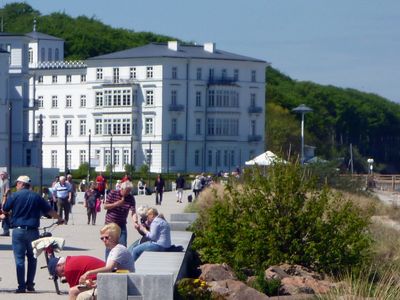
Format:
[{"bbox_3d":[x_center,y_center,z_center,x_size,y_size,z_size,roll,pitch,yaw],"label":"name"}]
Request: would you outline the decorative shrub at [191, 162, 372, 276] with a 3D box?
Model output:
[{"bbox_3d":[1.438,1.218,22.300,3.150,1.970,2.700,0,-1,0],"label":"decorative shrub"}]

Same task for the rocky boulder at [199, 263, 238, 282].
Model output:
[{"bbox_3d":[0.298,1.969,20.100,0.660,0.380,0.550,0,-1,0],"label":"rocky boulder"}]

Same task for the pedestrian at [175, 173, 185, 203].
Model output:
[{"bbox_3d":[-1.228,2.370,75.500,0.530,1.780,0.380,0,-1,0],"label":"pedestrian"}]

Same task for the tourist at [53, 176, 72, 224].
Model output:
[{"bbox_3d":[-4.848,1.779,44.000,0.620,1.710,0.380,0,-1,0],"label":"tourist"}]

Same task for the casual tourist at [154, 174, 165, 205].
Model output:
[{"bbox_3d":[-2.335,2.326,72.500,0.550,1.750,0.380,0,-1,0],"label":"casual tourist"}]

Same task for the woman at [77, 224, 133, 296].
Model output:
[{"bbox_3d":[-1.087,1.442,14.200,0.720,1.200,0.500,0,-1,-16],"label":"woman"}]

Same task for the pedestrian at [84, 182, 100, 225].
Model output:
[{"bbox_3d":[-3.773,1.855,43.800,0.540,1.550,0.360,0,-1,-3],"label":"pedestrian"}]

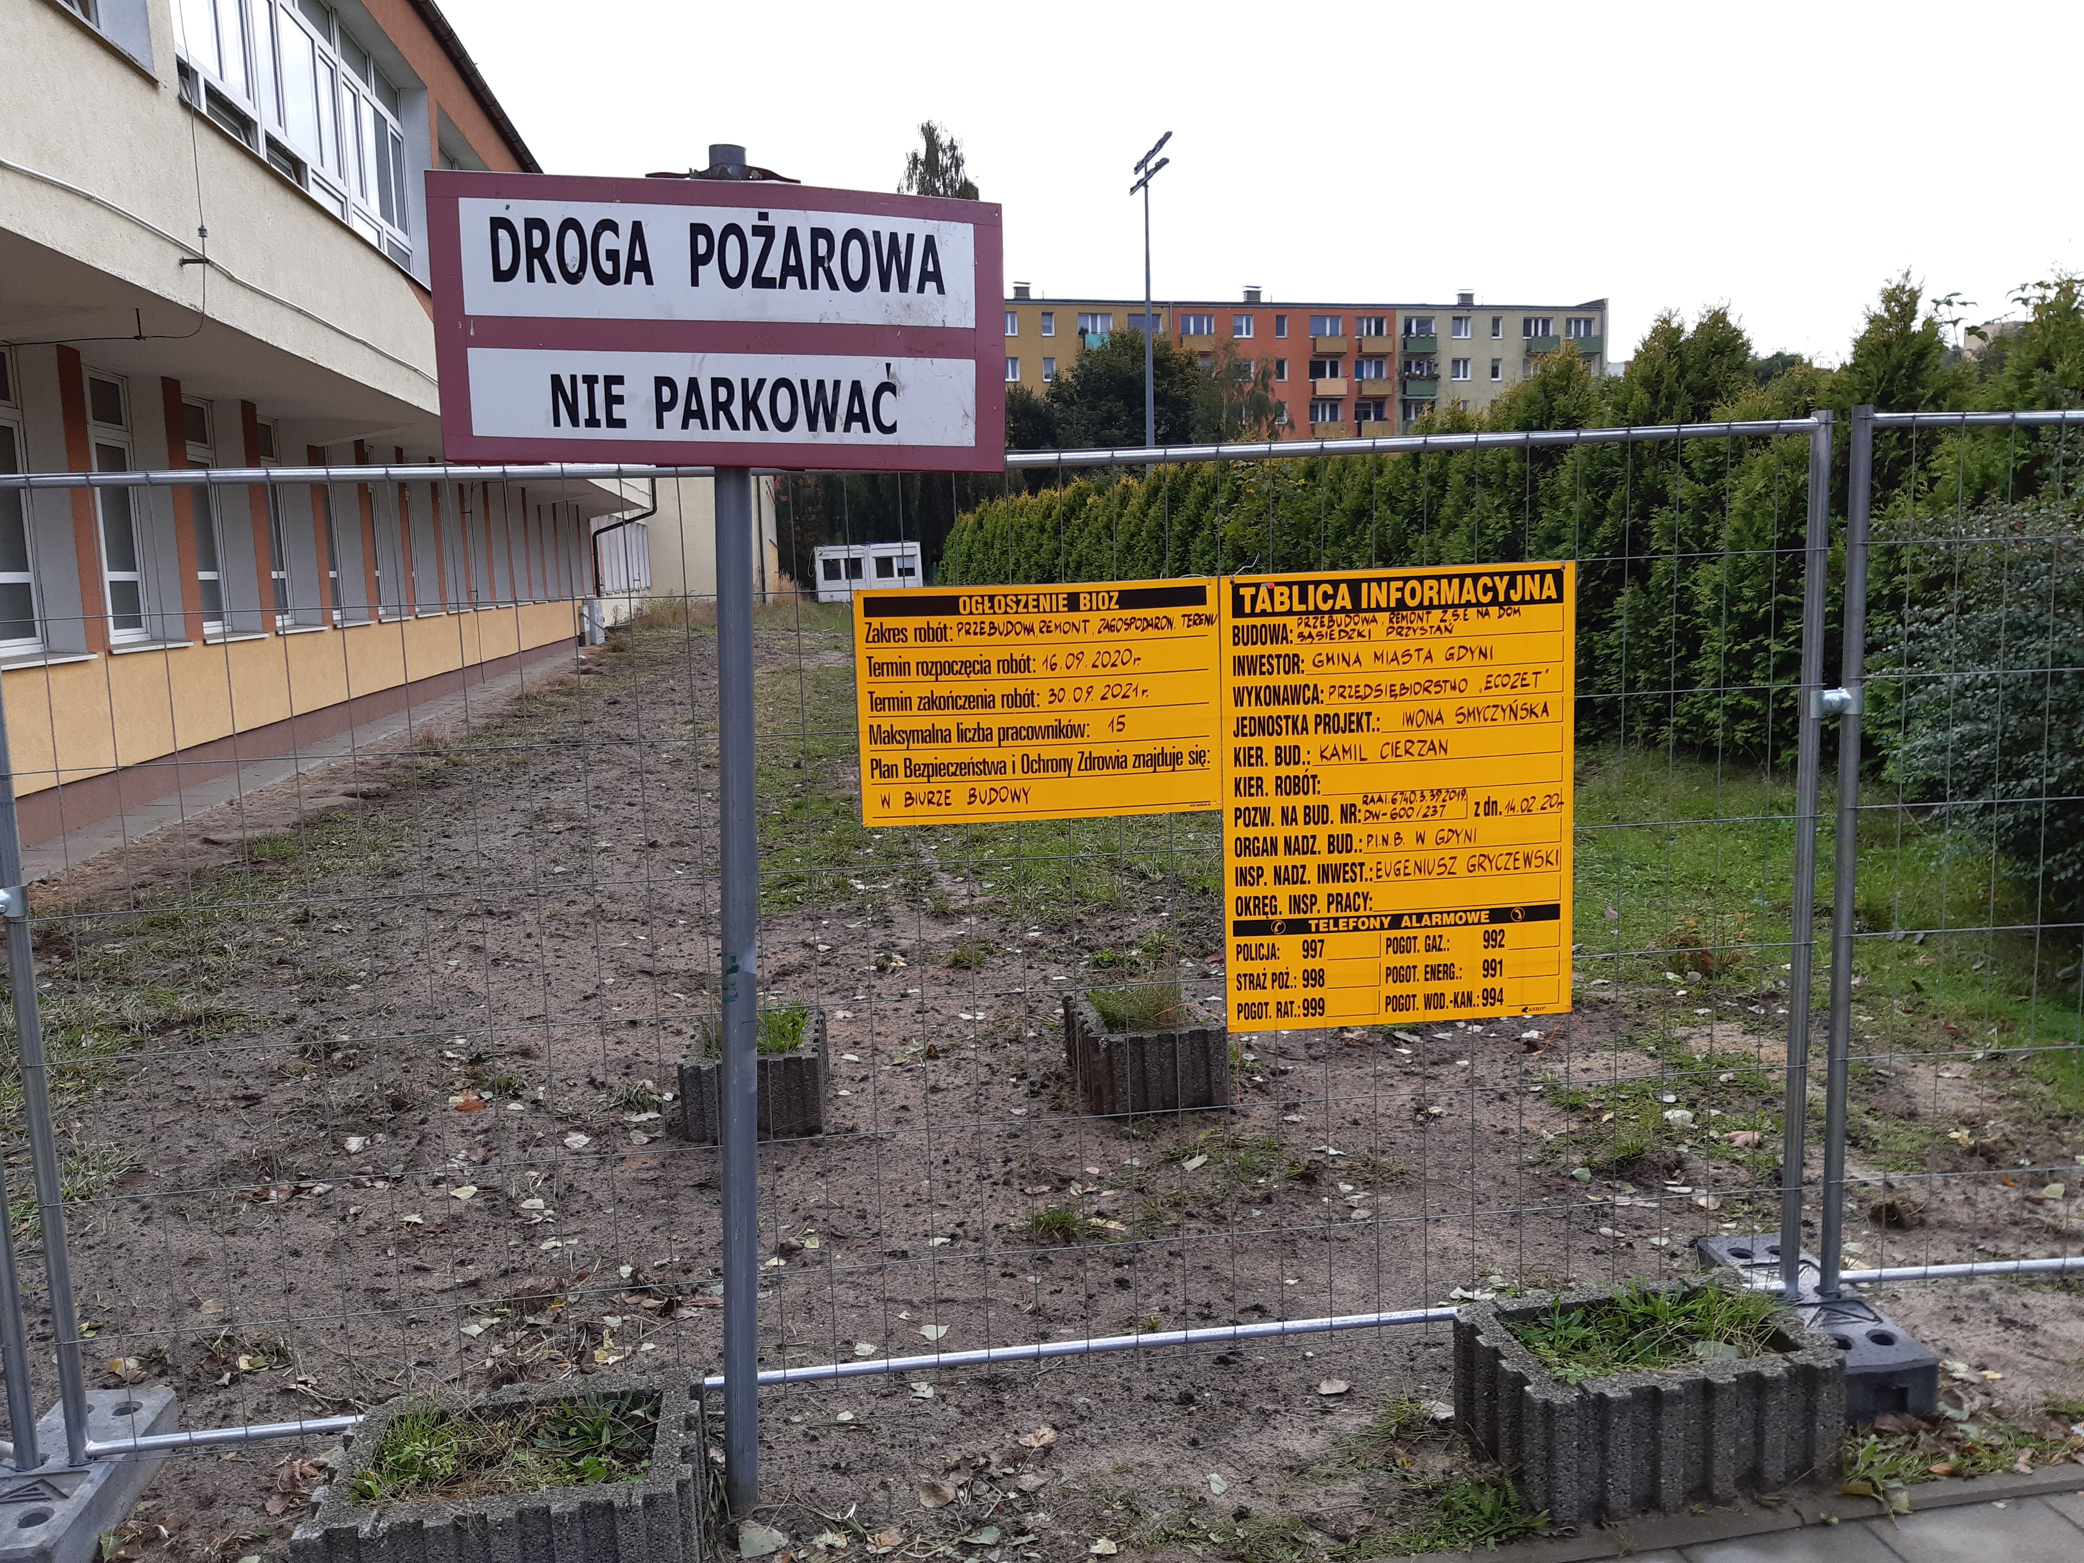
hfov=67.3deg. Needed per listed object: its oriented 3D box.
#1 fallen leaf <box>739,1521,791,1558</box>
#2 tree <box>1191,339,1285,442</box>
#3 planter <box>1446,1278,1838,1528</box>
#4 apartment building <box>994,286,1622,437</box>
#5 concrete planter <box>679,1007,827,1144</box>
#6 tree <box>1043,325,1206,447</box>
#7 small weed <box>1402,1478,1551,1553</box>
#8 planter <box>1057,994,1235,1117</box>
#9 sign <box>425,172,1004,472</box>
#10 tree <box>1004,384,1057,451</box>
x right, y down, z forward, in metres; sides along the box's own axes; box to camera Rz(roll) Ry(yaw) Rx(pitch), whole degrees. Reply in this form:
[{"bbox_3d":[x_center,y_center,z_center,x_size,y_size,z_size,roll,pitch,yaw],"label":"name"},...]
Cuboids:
[{"bbox_3d":[-0.492,1.338,2.773,0.090,0.015,0.095,-2,8,0],"label":"fallen leaf"},{"bbox_3d":[9.675,-15.513,76.587,4.708,12.038,4.708,-2,8,0],"label":"tree"},{"bbox_3d":[1.139,1.145,2.968,0.595,0.240,0.360,-3,8,-10],"label":"planter"},{"bbox_3d":[13.723,-21.688,101.835,45.621,17.000,10.500,-4,8,-15],"label":"apartment building"},{"bbox_3d":[-0.898,0.923,4.952,0.410,0.250,0.490,-2,8,-5],"label":"concrete planter"},{"bbox_3d":[4.110,-16.078,78.527,8.158,12.951,8.158,-2,8,0],"label":"tree"},{"bbox_3d":[0.750,1.278,2.749,0.235,0.060,0.140,-2,8,0],"label":"small weed"},{"bbox_3d":[0.336,0.865,5.110,0.410,0.247,0.515,-3,8,-11],"label":"planter"},{"bbox_3d":[-0.507,-0.736,2.555,0.903,0.438,0.030,-2,9,-14],"label":"sign"},{"bbox_3d":[-1.101,-14.674,78.724,5.500,10.430,5.500,-2,8,0],"label":"tree"}]

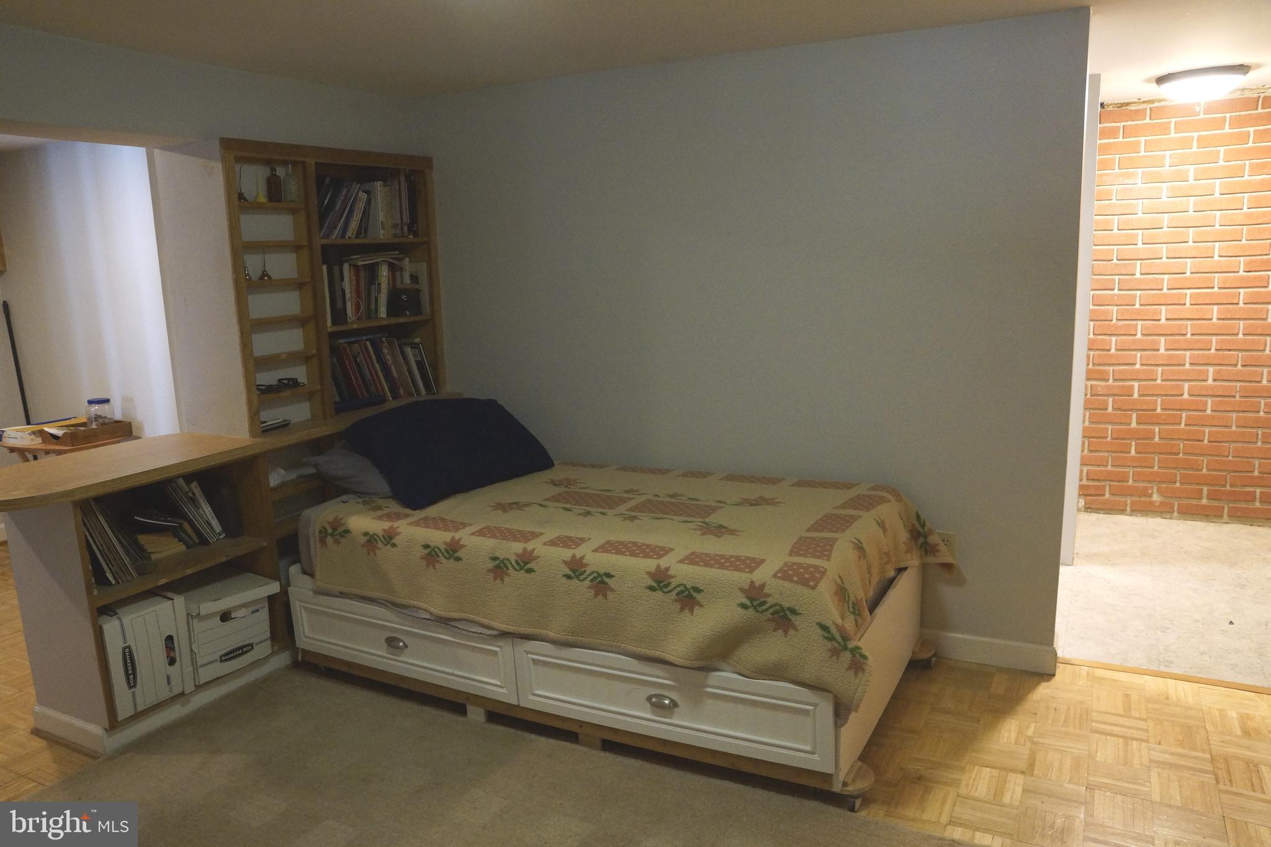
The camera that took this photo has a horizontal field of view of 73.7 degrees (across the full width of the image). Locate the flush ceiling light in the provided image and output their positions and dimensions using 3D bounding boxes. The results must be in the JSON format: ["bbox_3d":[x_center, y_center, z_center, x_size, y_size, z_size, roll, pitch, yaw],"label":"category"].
[{"bbox_3d":[2.273,-1.370,3.391,0.315,0.095,0.315,3,12,26],"label":"flush ceiling light"}]

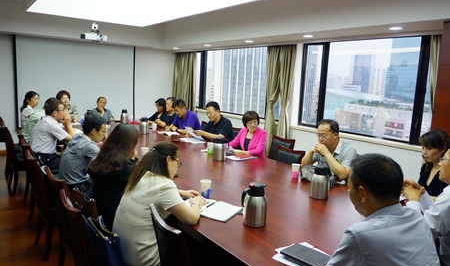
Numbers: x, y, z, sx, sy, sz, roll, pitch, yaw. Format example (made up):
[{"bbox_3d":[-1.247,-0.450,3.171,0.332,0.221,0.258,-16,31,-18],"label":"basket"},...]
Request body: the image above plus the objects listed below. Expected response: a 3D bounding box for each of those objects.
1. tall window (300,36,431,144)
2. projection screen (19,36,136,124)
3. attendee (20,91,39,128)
[{"bbox_3d":[1.752,-0.612,4.554,0.100,1.242,1.831,-4,11,-37],"label":"tall window"},{"bbox_3d":[-3.008,-1.004,7.100,2.349,1.766,0.060,-4,11,-37],"label":"projection screen"},{"bbox_3d":[-2.894,0.003,5.402,0.660,1.270,0.460,0,9,-16],"label":"attendee"}]

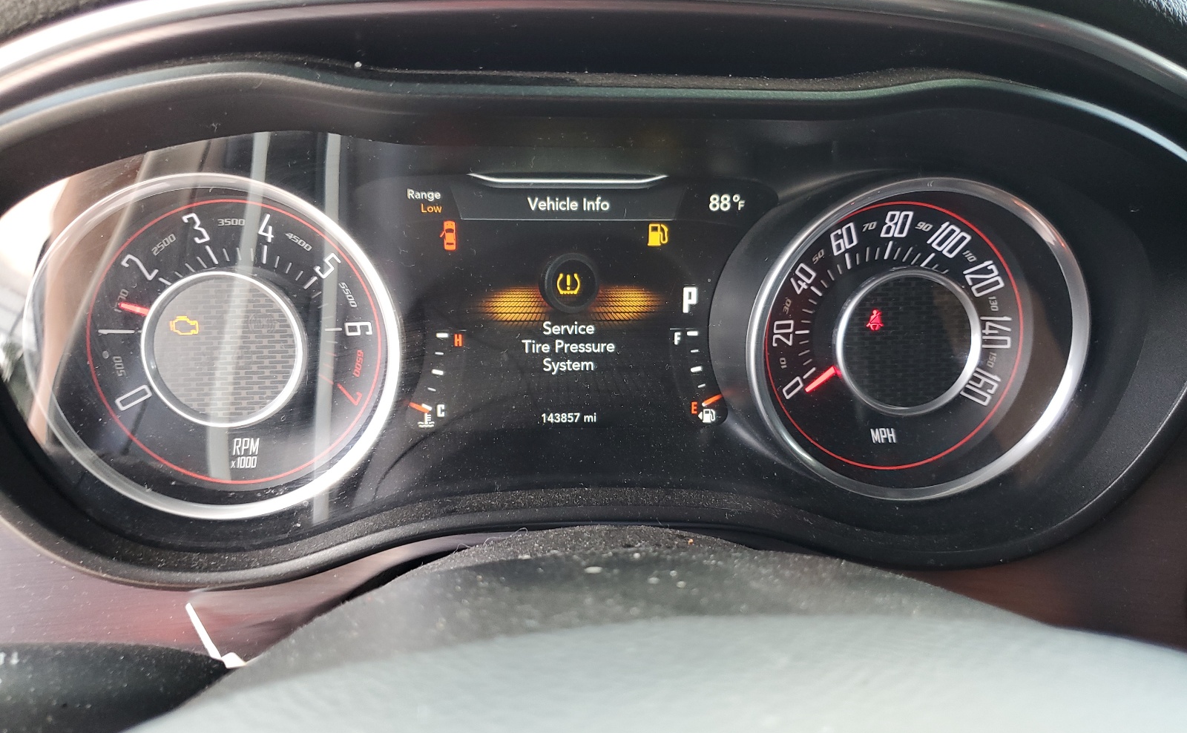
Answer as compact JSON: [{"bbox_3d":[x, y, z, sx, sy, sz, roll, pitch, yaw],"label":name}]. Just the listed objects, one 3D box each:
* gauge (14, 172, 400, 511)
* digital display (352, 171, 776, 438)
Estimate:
[{"bbox_3d":[-0.125,-0.006,0.304,0.119,0.119,0.020,-2,12,-8],"label":"gauge"},{"bbox_3d":[-0.010,-0.023,0.329,0.153,0.094,0.010,-1,7,-5],"label":"digital display"}]

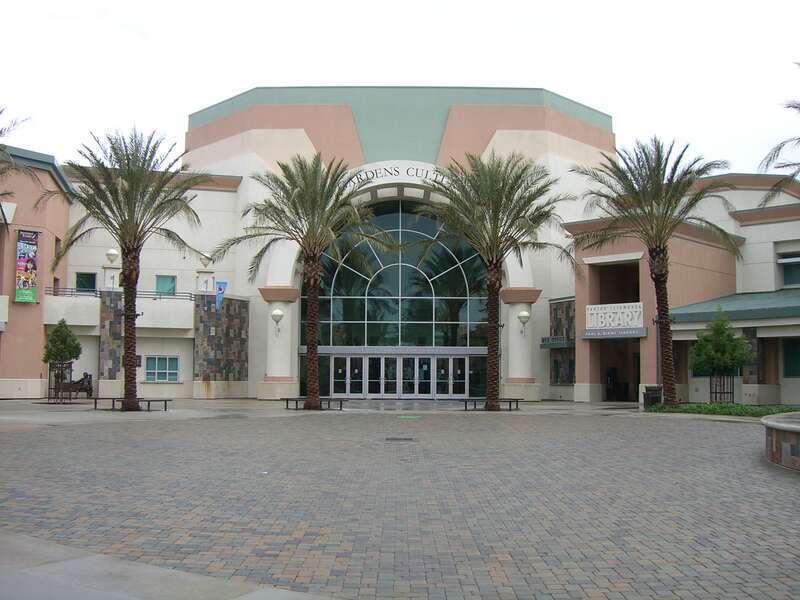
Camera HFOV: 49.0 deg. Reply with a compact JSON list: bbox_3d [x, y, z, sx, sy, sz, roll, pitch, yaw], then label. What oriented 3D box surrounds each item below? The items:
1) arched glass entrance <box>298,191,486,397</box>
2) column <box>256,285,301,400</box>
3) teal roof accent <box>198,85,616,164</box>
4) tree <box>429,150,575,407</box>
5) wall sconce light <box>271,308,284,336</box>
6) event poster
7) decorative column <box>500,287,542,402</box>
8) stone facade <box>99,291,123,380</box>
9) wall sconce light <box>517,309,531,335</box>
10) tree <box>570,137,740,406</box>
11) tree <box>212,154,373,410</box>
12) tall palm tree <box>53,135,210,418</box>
[{"bbox_3d":[-0.014,-0.189,48.920,11.158,11.280,0.700,0,-5,0],"label":"arched glass entrance"},{"bbox_3d":[-6.632,2.380,48.058,2.200,6.052,1.900,0,-4,0],"label":"column"},{"bbox_3d":[0.017,-9.129,49.381,25.074,4.143,5.000,0,-5,0],"label":"teal roof accent"},{"bbox_3d":[4.102,-0.817,36.578,6.041,10.743,5.917,0,-4,0],"label":"tree"},{"bbox_3d":[-6.185,1.151,44.447,0.648,1.393,0.700,0,-5,0],"label":"wall sconce light"},{"bbox_3d":[-19.225,-1.712,45.264,1.100,3.722,0.080,5,-6,-44],"label":"event poster"},{"bbox_3d":[6.169,2.324,45.110,2.107,5.713,1.700,0,-5,0],"label":"decorative column"},{"bbox_3d":[-15.149,1.872,46.019,1.120,4.665,0.600,2,-5,-22],"label":"stone facade"},{"bbox_3d":[6.658,1.207,47.153,0.640,1.344,0.750,0,-4,0],"label":"wall sconce light"},{"bbox_3d":[9.997,-1.156,34.203,6.670,10.614,6.400,0,-5,0],"label":"tree"},{"bbox_3d":[-4.434,-0.817,36.574,6.610,10.740,6.476,0,-4,0],"label":"tree"},{"bbox_3d":[-10.995,-1.271,35.704,6.293,11.447,6.165,0,-4,0],"label":"tall palm tree"}]

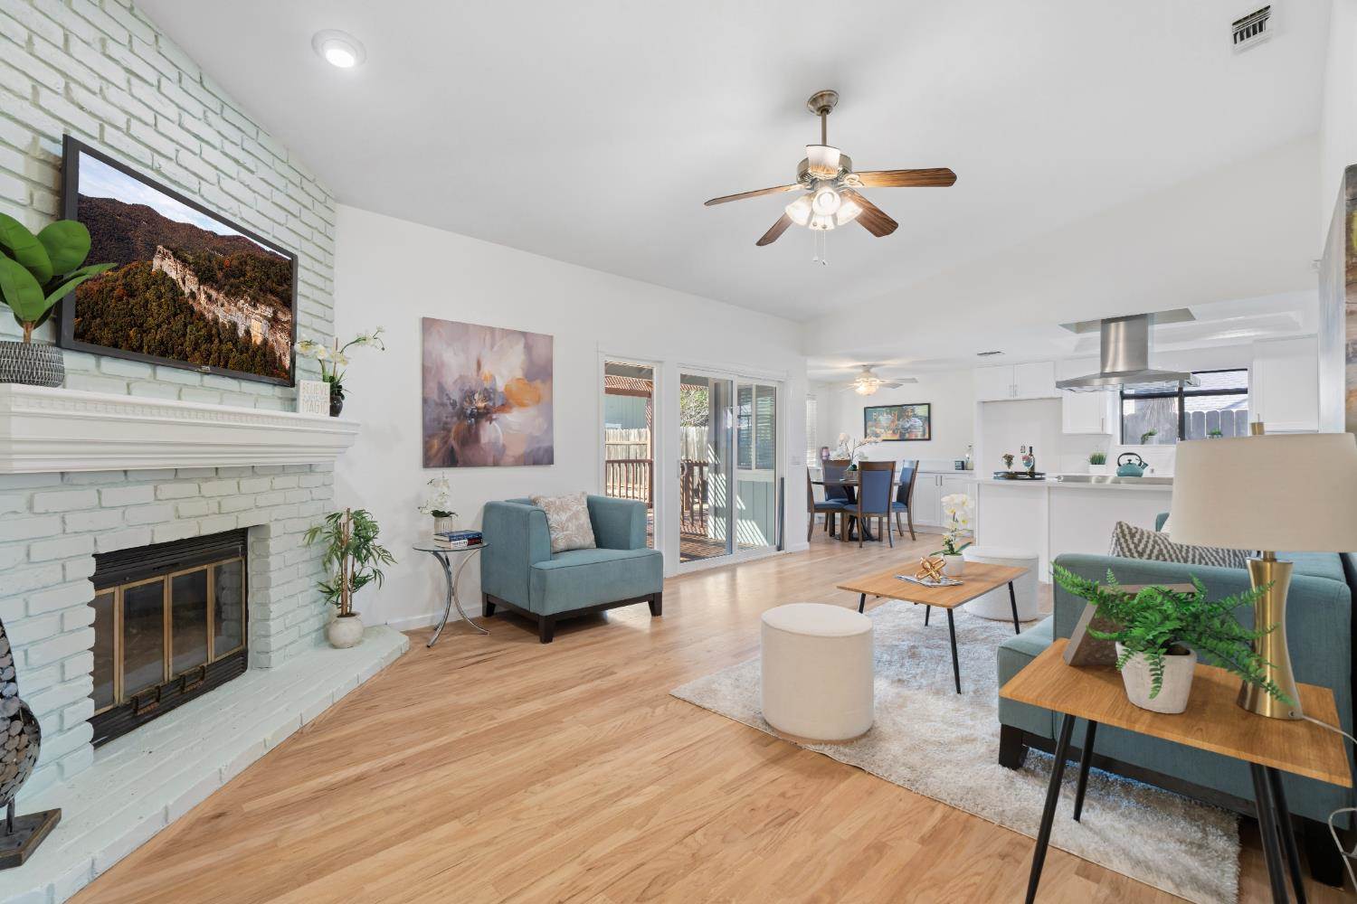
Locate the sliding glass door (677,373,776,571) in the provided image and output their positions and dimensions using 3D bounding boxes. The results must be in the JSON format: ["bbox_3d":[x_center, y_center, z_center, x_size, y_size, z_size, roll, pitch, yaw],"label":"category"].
[{"bbox_3d":[0.572,0.165,6.366,0.110,1.895,1.660,0,0,45],"label":"sliding glass door"}]

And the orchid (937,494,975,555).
[{"bbox_3d":[1.592,0.415,3.470,0.220,0.360,0.200,0,0,0],"label":"orchid"}]

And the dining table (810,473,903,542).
[{"bbox_3d":[2.410,0.792,8.180,1.240,0.760,1.240,0,0,0],"label":"dining table"}]

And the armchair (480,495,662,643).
[{"bbox_3d":[-0.764,0.762,4.315,0.915,0.825,0.855,0,0,-42],"label":"armchair"}]

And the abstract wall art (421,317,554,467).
[{"bbox_3d":[-1.362,-0.402,4.418,1.020,1.020,0.040,0,0,-44],"label":"abstract wall art"}]

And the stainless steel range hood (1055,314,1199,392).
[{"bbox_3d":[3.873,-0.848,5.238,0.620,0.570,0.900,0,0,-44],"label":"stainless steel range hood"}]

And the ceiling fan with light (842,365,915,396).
[{"bbox_3d":[2.556,-0.962,8.100,1.200,0.410,1.200,0,0,0],"label":"ceiling fan with light"}]

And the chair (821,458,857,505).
[{"bbox_3d":[2.355,0.647,8.760,0.470,1.050,0.600,0,0,0],"label":"chair"}]

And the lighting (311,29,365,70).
[{"bbox_3d":[-1.494,-1.775,2.656,0.205,0.040,0.205,0,-11,-44],"label":"lighting"}]

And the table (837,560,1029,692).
[{"bbox_3d":[1.490,0.928,3.430,1.250,0.445,0.580,0,0,-44],"label":"table"}]

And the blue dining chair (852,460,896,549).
[{"bbox_3d":[2.400,0.645,7.560,0.470,1.050,0.600,0,0,0],"label":"blue dining chair"}]

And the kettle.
[{"bbox_3d":[4.096,0.116,5.450,0.280,0.225,0.230,0,0,38],"label":"kettle"}]

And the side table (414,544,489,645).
[{"bbox_3d":[-1.437,0.885,3.830,0.450,0.570,0.450,0,0,-44],"label":"side table"}]

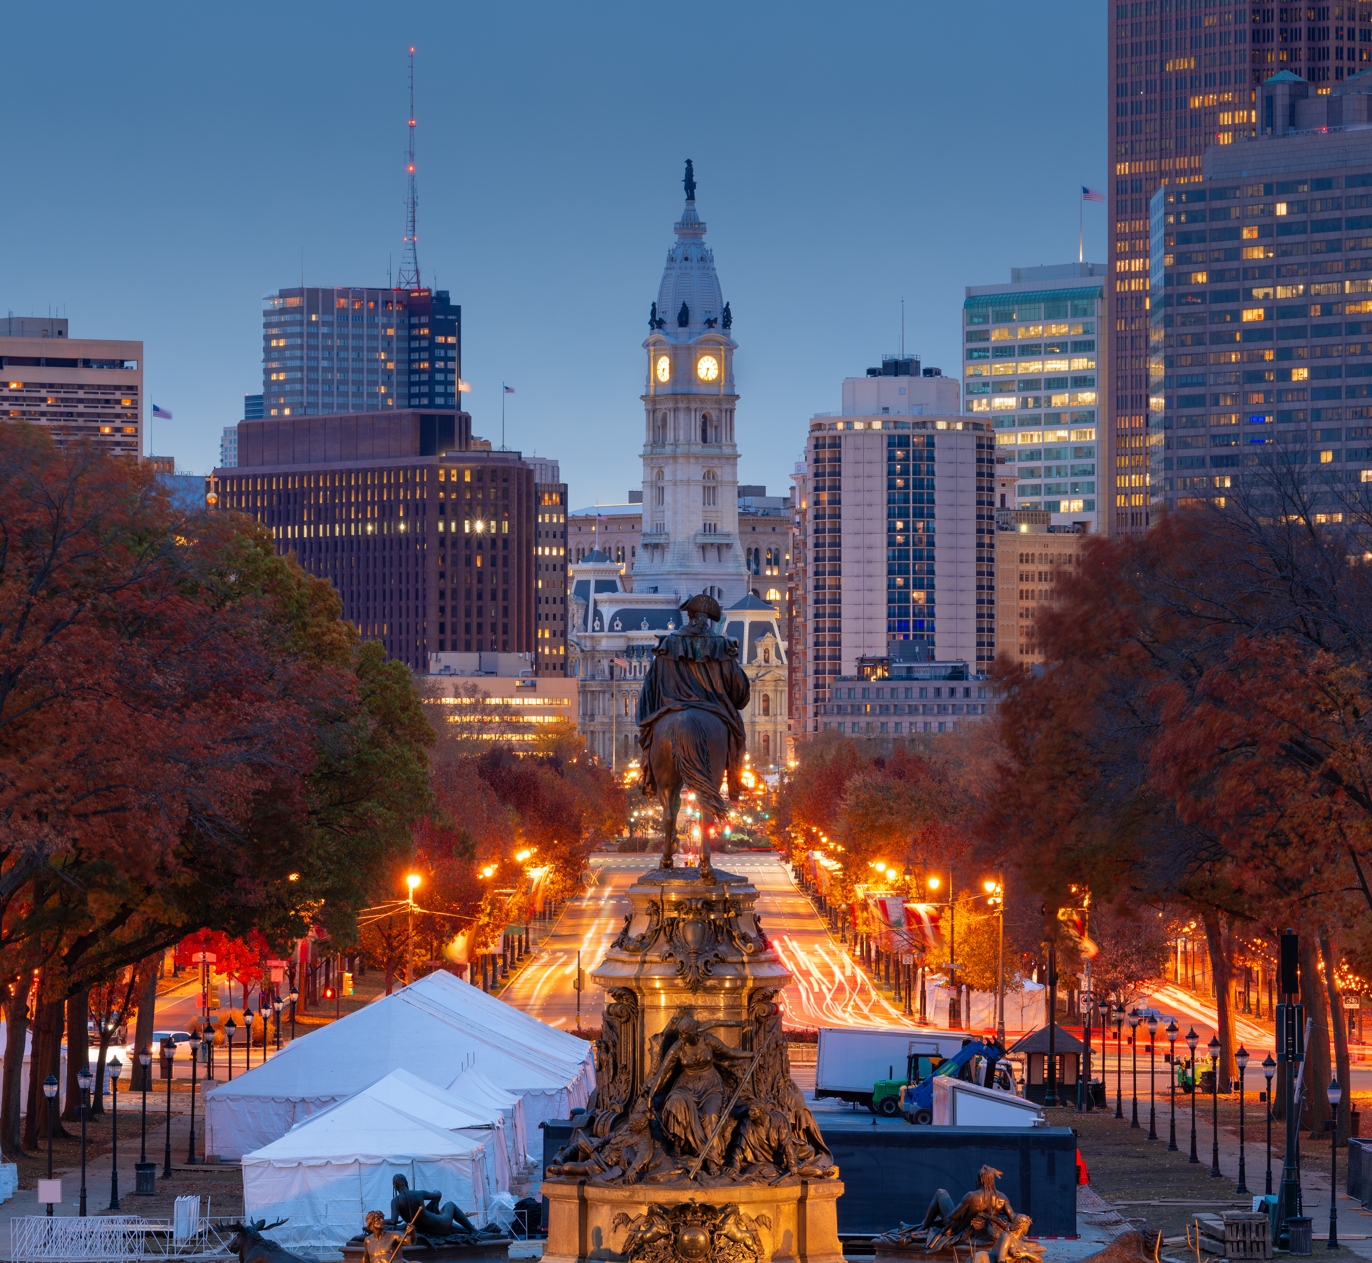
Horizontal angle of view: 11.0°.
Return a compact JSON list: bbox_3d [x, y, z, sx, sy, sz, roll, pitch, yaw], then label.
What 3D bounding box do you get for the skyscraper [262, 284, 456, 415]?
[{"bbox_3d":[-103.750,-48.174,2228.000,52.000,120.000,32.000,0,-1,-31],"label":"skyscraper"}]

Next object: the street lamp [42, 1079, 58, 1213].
[{"bbox_3d":[-16.983,14.039,190.000,0.390,4.570,0.390,0,-1,0],"label":"street lamp"}]

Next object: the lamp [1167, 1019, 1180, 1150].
[{"bbox_3d":[17.113,15.965,249.500,0.400,4.570,0.400,0,-1,0],"label":"lamp"}]

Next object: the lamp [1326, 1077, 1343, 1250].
[{"bbox_3d":[17.220,14.120,188.700,0.390,4.570,0.390,0,-1,0],"label":"lamp"}]

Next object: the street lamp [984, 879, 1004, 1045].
[{"bbox_3d":[13.269,15.289,305.000,0.950,9.300,0.450,0,-1,0],"label":"street lamp"}]

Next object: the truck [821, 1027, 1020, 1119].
[{"bbox_3d":[9.444,18.136,291.500,8.000,3.300,2.400,0,-1,18],"label":"truck"}]

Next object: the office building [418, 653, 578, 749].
[{"bbox_3d":[-40.000,18.700,1437.000,38.000,29.500,30.000,0,-1,0],"label":"office building"}]

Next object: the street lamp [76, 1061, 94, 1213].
[{"bbox_3d":[-15.999,13.662,188.900,0.410,4.350,0.410,0,-1,0],"label":"street lamp"}]

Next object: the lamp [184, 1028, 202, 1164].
[{"bbox_3d":[-16.003,15.131,231.000,0.410,4.350,0.410,0,-1,0],"label":"lamp"}]

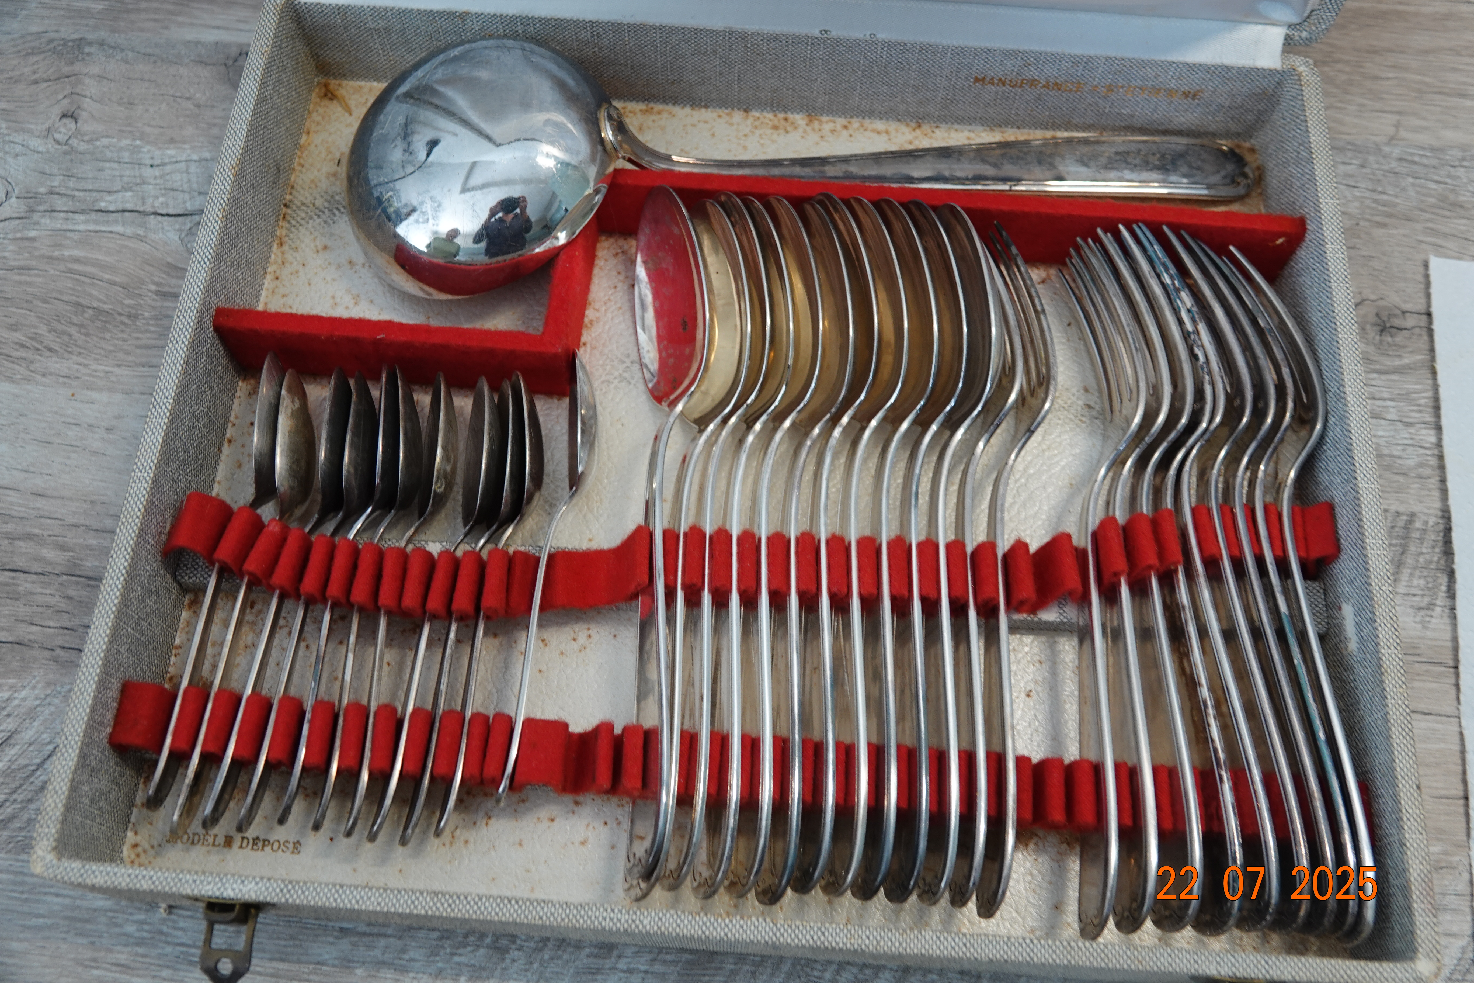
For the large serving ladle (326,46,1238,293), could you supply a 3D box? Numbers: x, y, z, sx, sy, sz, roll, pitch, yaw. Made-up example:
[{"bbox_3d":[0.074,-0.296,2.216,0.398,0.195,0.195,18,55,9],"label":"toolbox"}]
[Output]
[{"bbox_3d":[0.024,-0.113,0.417,0.312,0.057,0.087,-1,67,-2],"label":"large serving ladle"}]

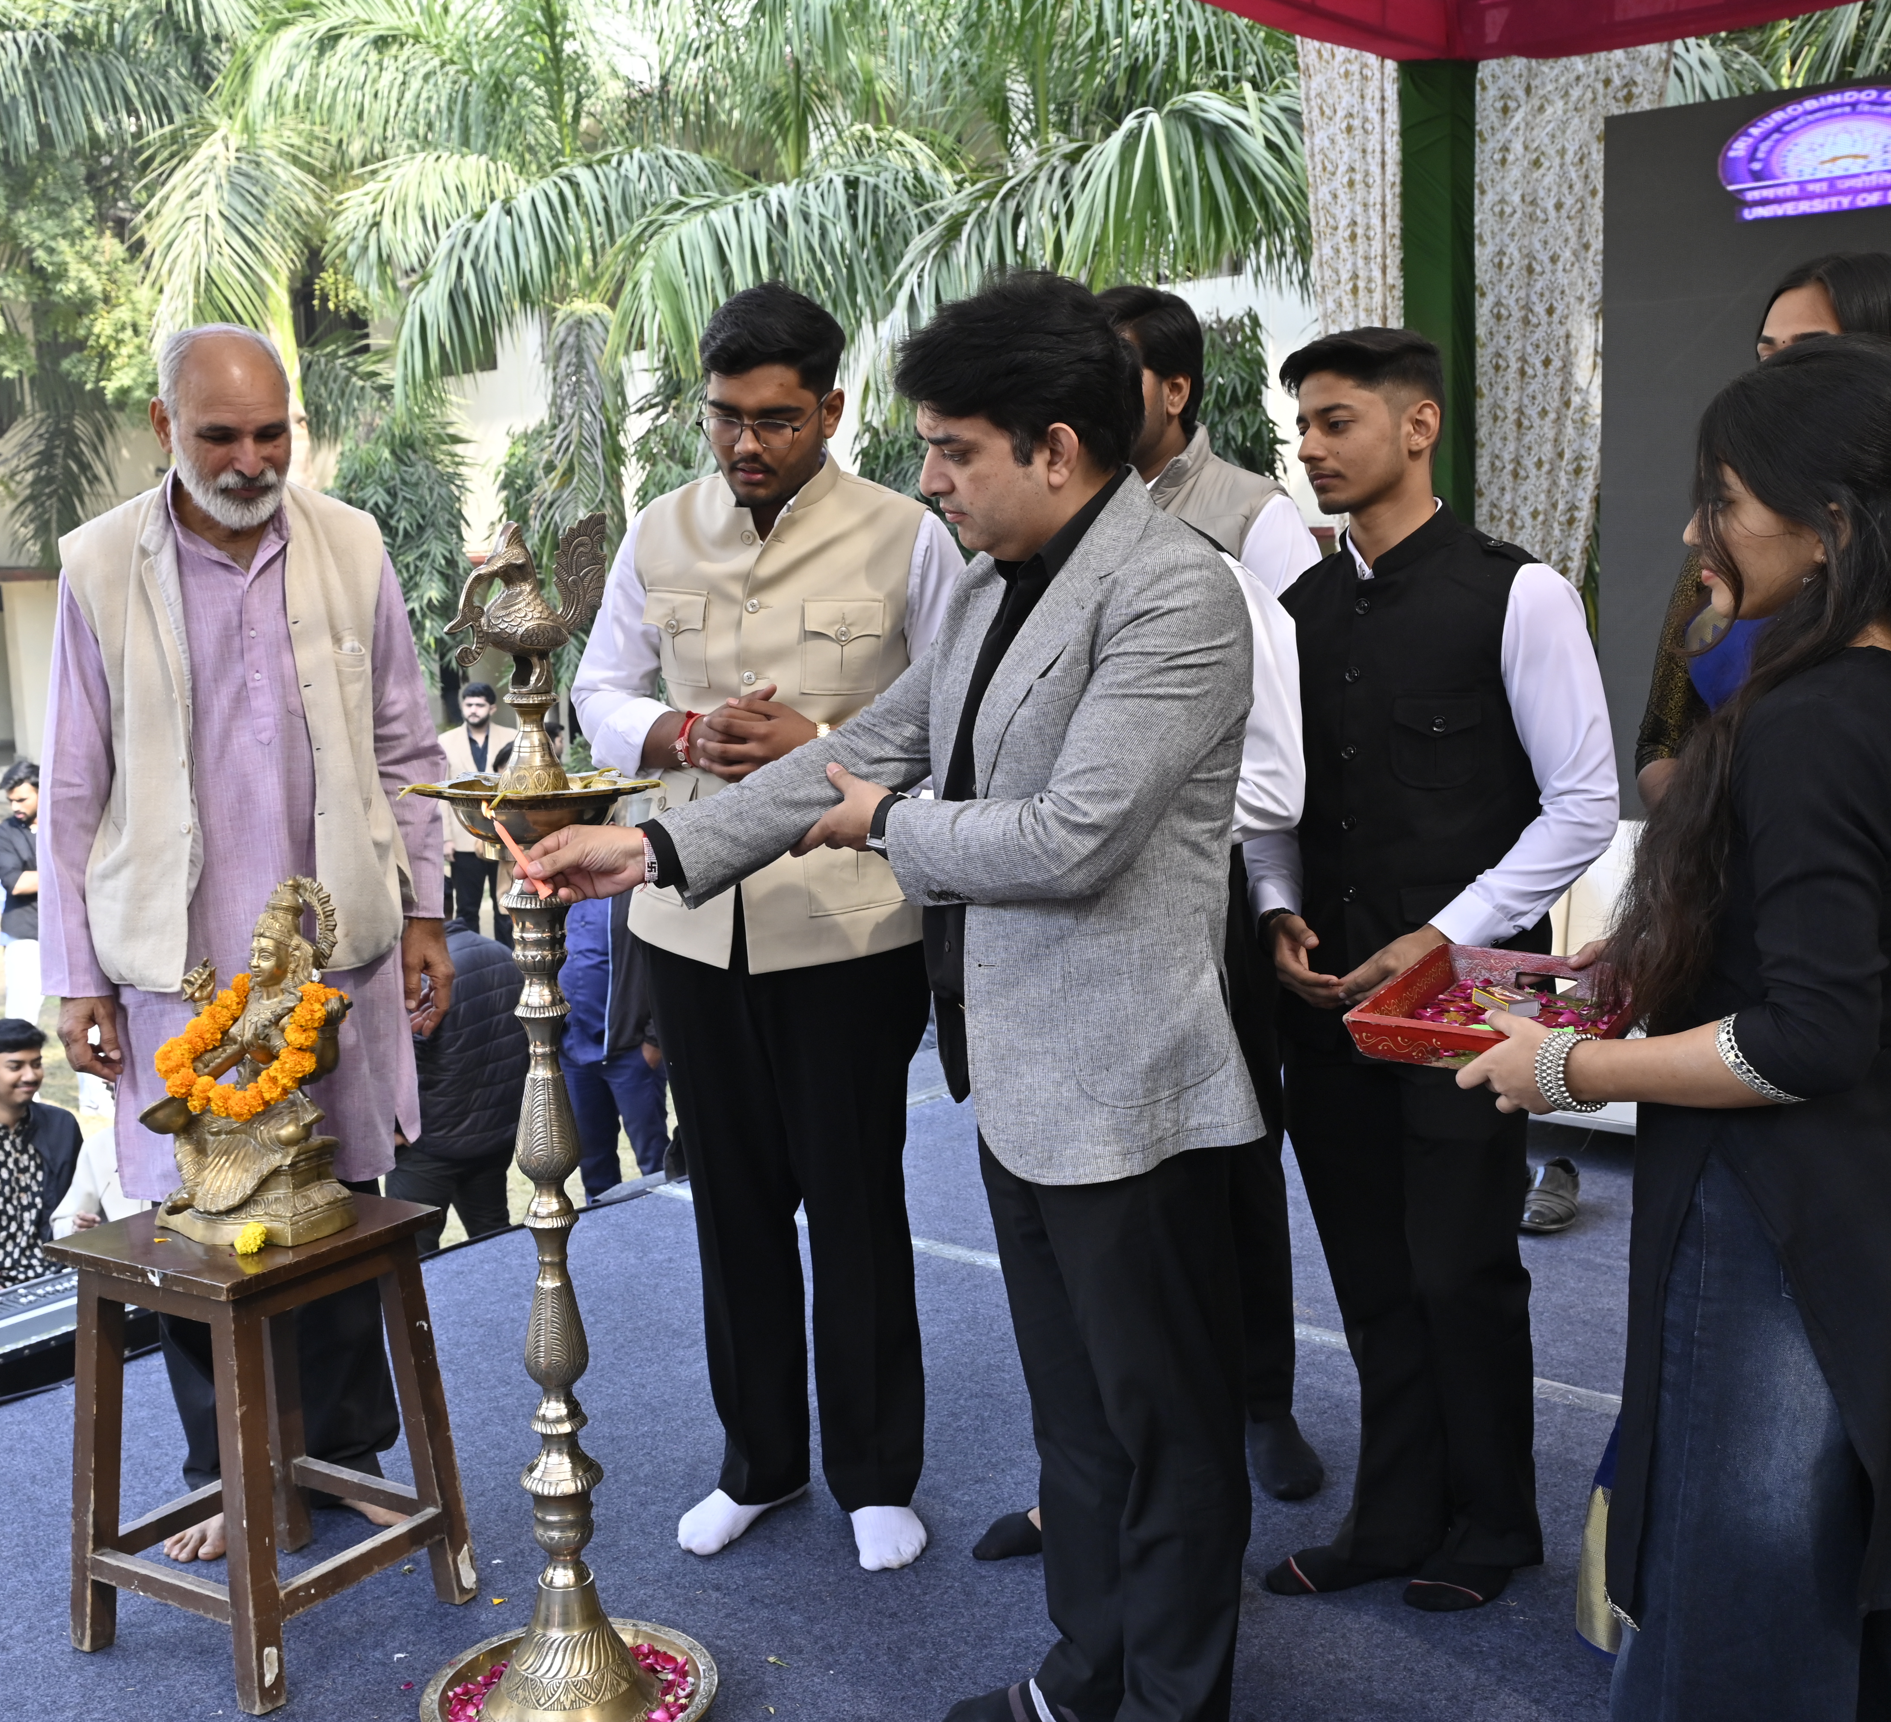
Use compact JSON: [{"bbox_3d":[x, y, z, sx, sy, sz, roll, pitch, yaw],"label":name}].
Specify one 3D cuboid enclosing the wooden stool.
[{"bbox_3d":[-0.885,0.733,2.799,0.362,0.531,0.365,3,9,32],"label":"wooden stool"}]

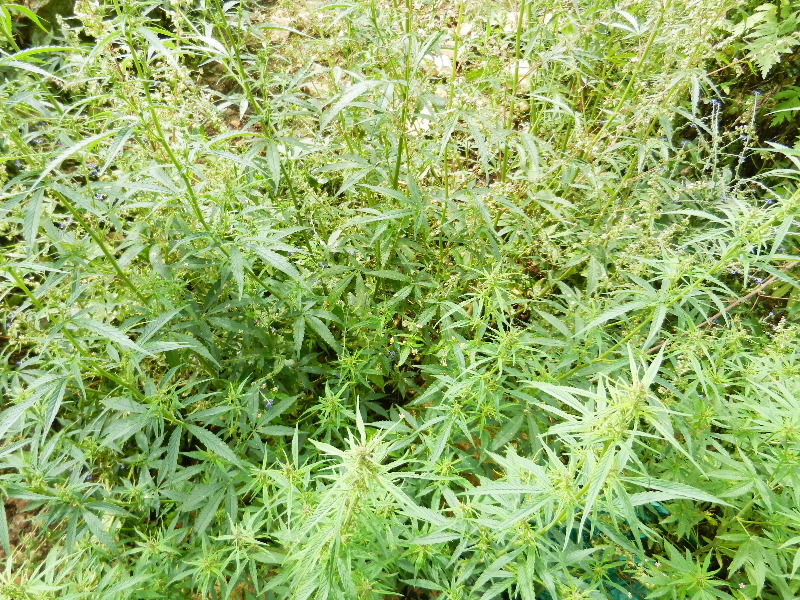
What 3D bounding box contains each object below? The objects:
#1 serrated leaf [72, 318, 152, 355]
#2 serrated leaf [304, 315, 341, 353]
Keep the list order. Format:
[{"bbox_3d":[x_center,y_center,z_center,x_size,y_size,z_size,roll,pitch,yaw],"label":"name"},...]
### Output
[{"bbox_3d":[-0.446,0.058,0.900,0.130,0.014,0.021,23,55,1],"label":"serrated leaf"},{"bbox_3d":[-0.133,0.058,1.000,0.020,0.012,0.090,-37,77,-23],"label":"serrated leaf"}]

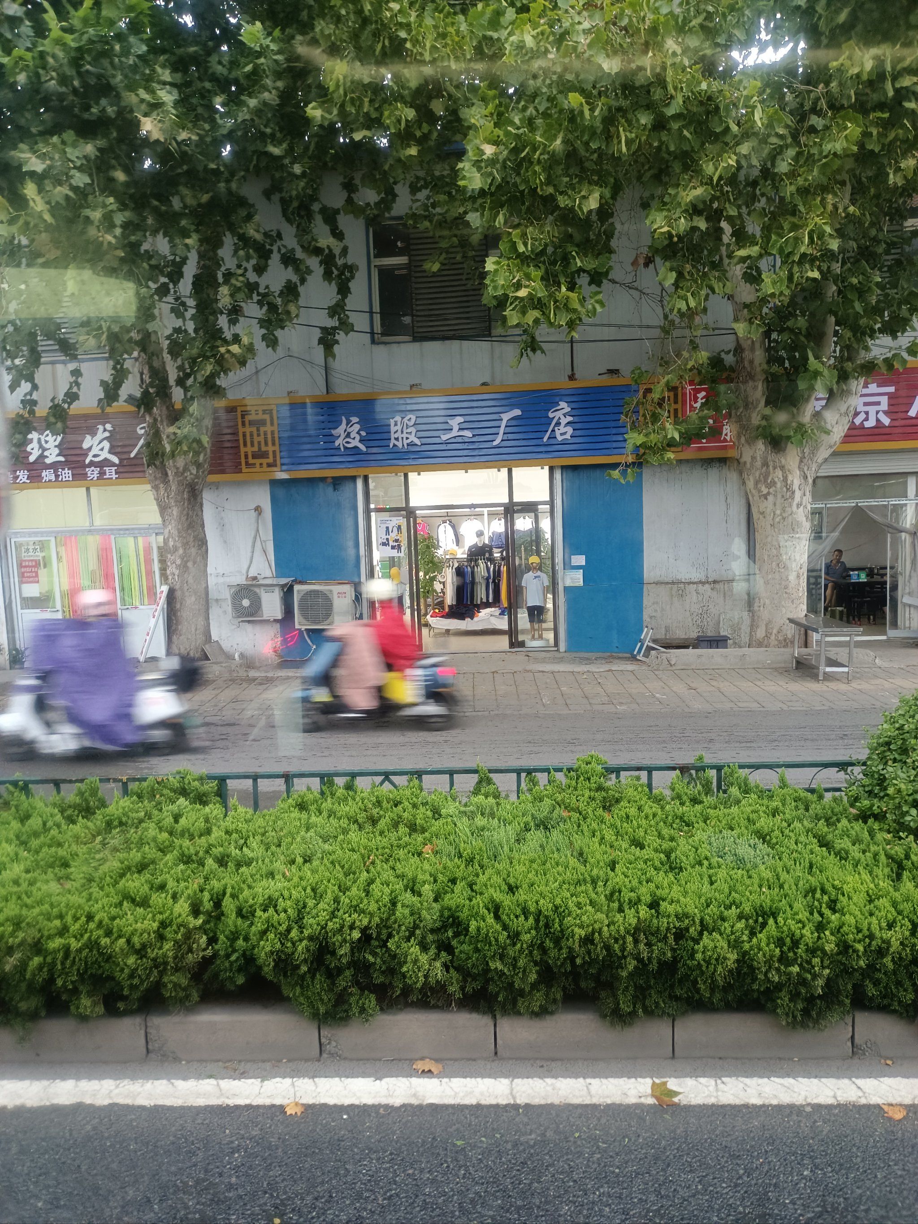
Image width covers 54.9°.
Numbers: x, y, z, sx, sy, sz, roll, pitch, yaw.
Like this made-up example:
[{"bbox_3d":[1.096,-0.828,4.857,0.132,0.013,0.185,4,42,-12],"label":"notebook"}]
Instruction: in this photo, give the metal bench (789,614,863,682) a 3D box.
[{"bbox_3d":[4.714,0.489,11.438,0.527,0.695,1.052,-1,7,1],"label":"metal bench"}]

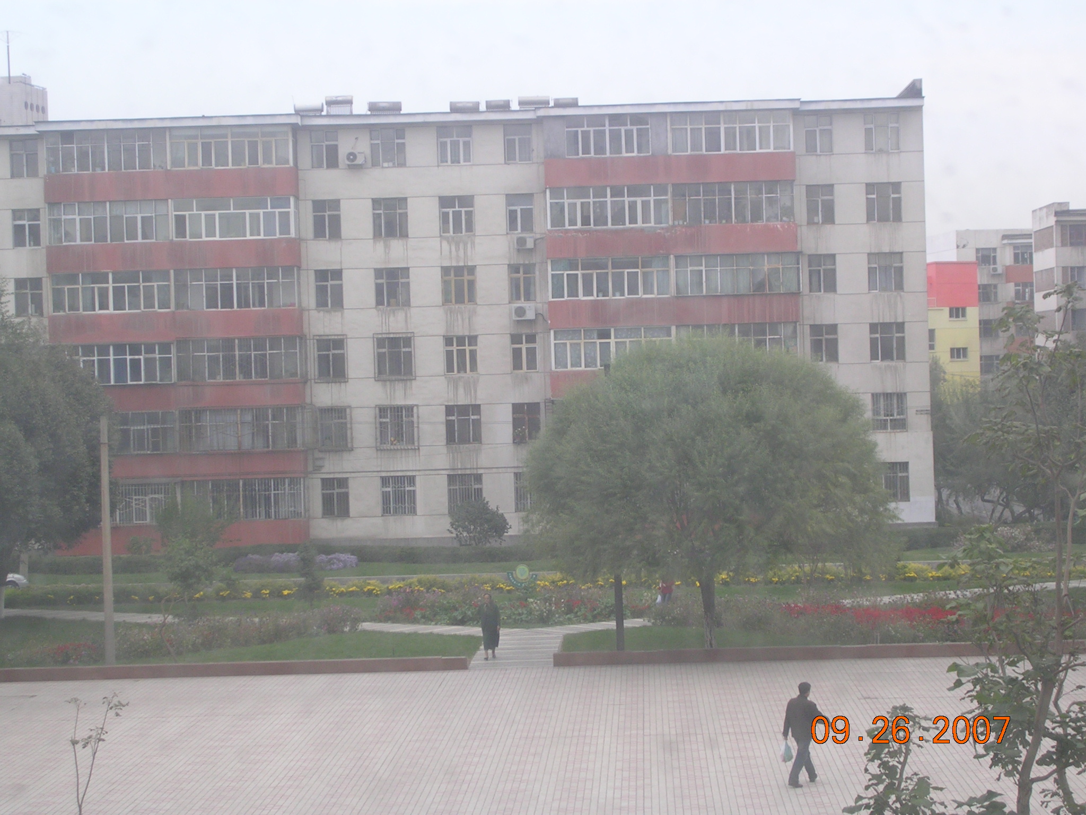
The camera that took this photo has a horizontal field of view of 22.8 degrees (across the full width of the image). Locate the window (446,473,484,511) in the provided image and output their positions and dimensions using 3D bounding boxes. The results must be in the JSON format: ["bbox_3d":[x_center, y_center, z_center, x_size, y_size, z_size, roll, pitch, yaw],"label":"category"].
[{"bbox_3d":[-3.135,3.415,108.606,1.411,1.554,0.150,-2,1,1],"label":"window"}]

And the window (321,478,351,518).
[{"bbox_3d":[-8.308,3.626,108.273,1.145,1.601,0.150,-2,1,1],"label":"window"}]

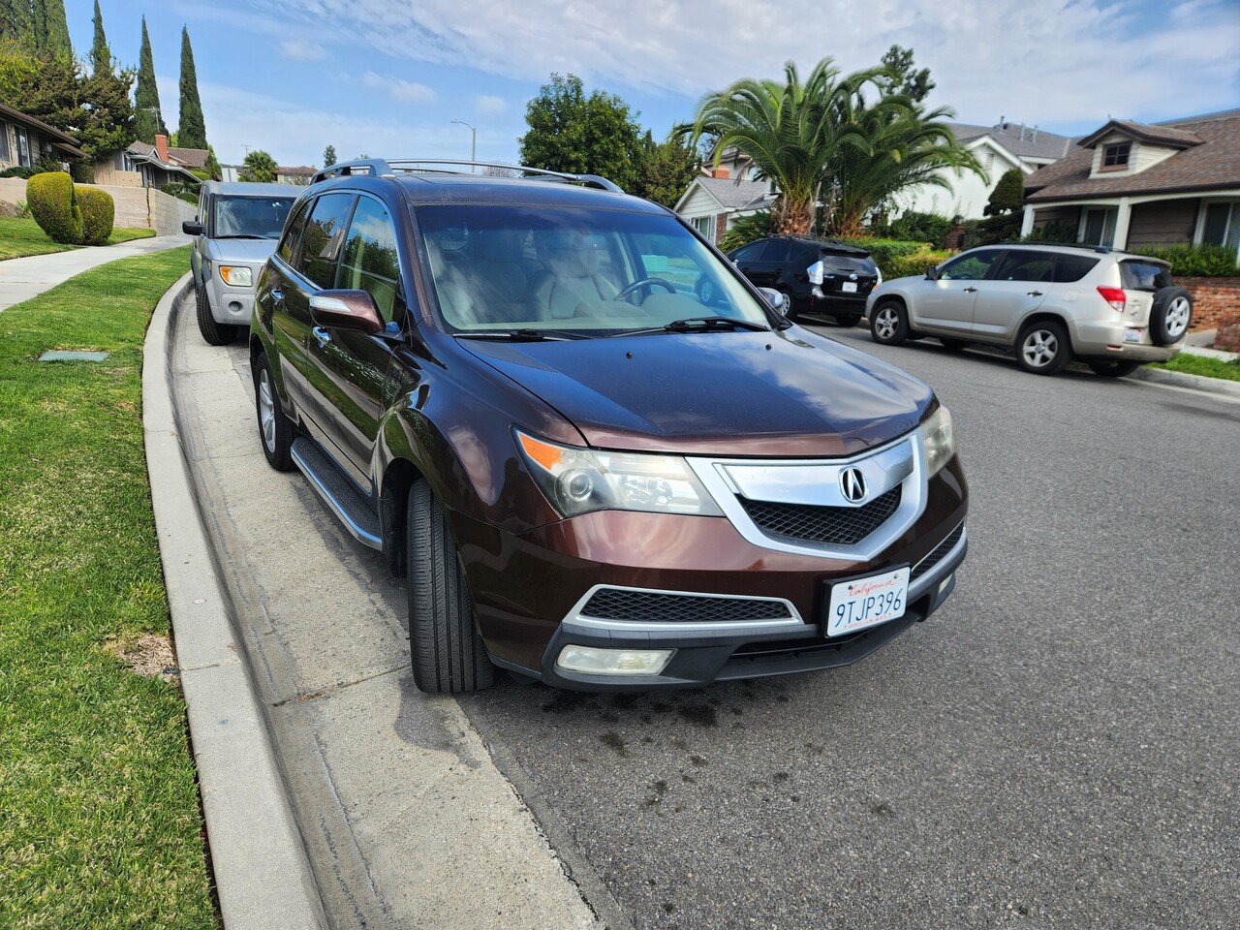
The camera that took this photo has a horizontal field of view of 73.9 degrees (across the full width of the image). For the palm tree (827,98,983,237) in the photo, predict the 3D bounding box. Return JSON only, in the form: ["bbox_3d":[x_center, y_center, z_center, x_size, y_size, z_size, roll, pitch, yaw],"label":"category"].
[{"bbox_3d":[7.753,-8.340,24.645,5.200,4.865,5.200,8,16,17],"label":"palm tree"}]

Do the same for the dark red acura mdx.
[{"bbox_3d":[-0.535,-0.564,4.156,2.030,1.740,4.870,-7,18,-29],"label":"dark red acura mdx"}]

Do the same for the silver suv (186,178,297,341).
[{"bbox_3d":[-4.400,-2.630,10.480,1.850,1.790,4.290,-6,18,-28],"label":"silver suv"}]

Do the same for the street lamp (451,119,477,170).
[{"bbox_3d":[-12.538,-22.847,66.131,1.900,8.936,0.350,2,15,-1],"label":"street lamp"}]

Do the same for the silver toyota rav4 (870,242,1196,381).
[{"bbox_3d":[5.850,-2.410,12.350,1.830,1.710,4.580,-5,17,-30],"label":"silver toyota rav4"}]

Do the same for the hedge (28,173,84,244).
[{"bbox_3d":[-14.427,-6.536,20.968,1.200,1.745,1.200,-9,19,-37],"label":"hedge"}]

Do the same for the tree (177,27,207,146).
[{"bbox_3d":[-31.079,-24.962,59.639,2.000,12.273,2.000,-6,18,-30],"label":"tree"}]

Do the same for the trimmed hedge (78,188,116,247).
[{"bbox_3d":[-13.623,-6.423,21.321,0.950,1.442,1.000,-9,19,-37],"label":"trimmed hedge"}]

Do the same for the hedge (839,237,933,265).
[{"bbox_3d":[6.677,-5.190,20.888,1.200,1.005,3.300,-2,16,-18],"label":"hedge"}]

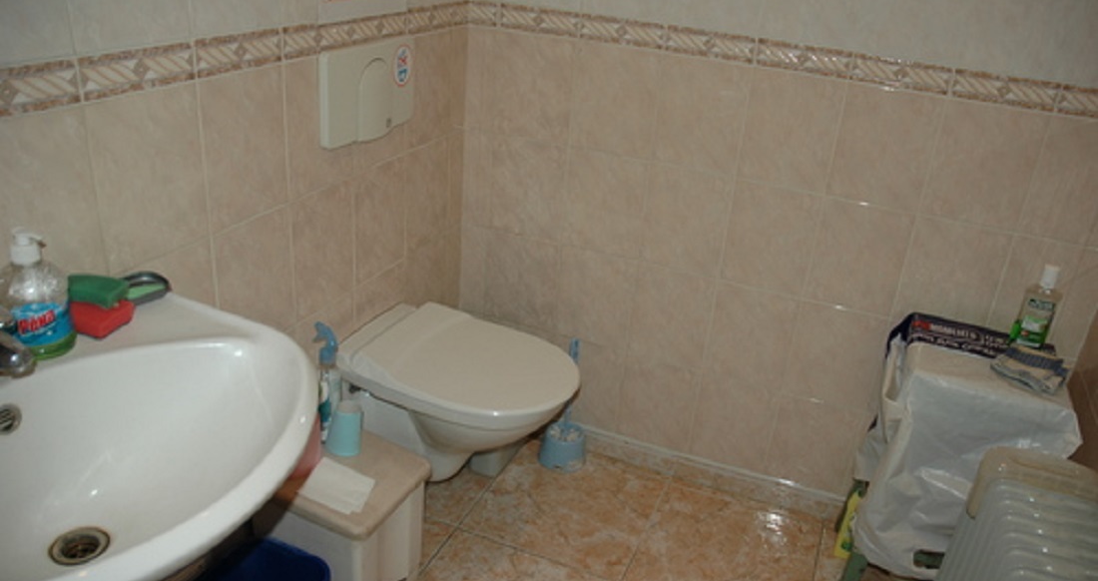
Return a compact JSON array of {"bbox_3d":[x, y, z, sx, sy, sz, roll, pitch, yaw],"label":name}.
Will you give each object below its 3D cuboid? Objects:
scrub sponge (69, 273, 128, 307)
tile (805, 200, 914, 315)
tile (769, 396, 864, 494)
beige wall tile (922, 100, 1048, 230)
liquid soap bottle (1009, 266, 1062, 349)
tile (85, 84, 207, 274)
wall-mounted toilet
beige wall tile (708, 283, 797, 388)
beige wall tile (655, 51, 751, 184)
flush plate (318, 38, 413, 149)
[{"bbox_3d":[-0.582,0.004,1.049,0.075,0.023,0.047,8,25,7],"label":"scrub sponge"},{"bbox_3d":[0.672,-0.070,1.786,0.200,0.252,0.010,14,26,19],"label":"tile"},{"bbox_3d":[0.646,0.385,2.026,0.200,0.250,0.010,14,26,19],"label":"tile"},{"bbox_3d":[0.882,-0.254,1.669,0.200,0.250,0.010,14,26,19],"label":"beige wall tile"},{"bbox_3d":[0.989,0.032,1.664,0.056,0.168,0.037,9,25,8],"label":"liquid soap bottle"},{"bbox_3d":[-0.577,-0.168,1.194,0.010,0.250,0.200,14,26,19],"label":"tile"},{"bbox_3d":[-0.181,0.285,1.841,0.500,0.365,0.370,14,26,19],"label":"wall-mounted toilet"},{"bbox_3d":[0.490,0.109,1.999,0.200,0.250,0.010,14,26,19],"label":"beige wall tile"},{"bbox_3d":[0.338,-0.391,1.838,0.200,0.250,0.010,14,26,19],"label":"beige wall tile"},{"bbox_3d":[-0.356,-0.403,1.646,0.024,0.175,0.300,14,26,19],"label":"flush plate"}]

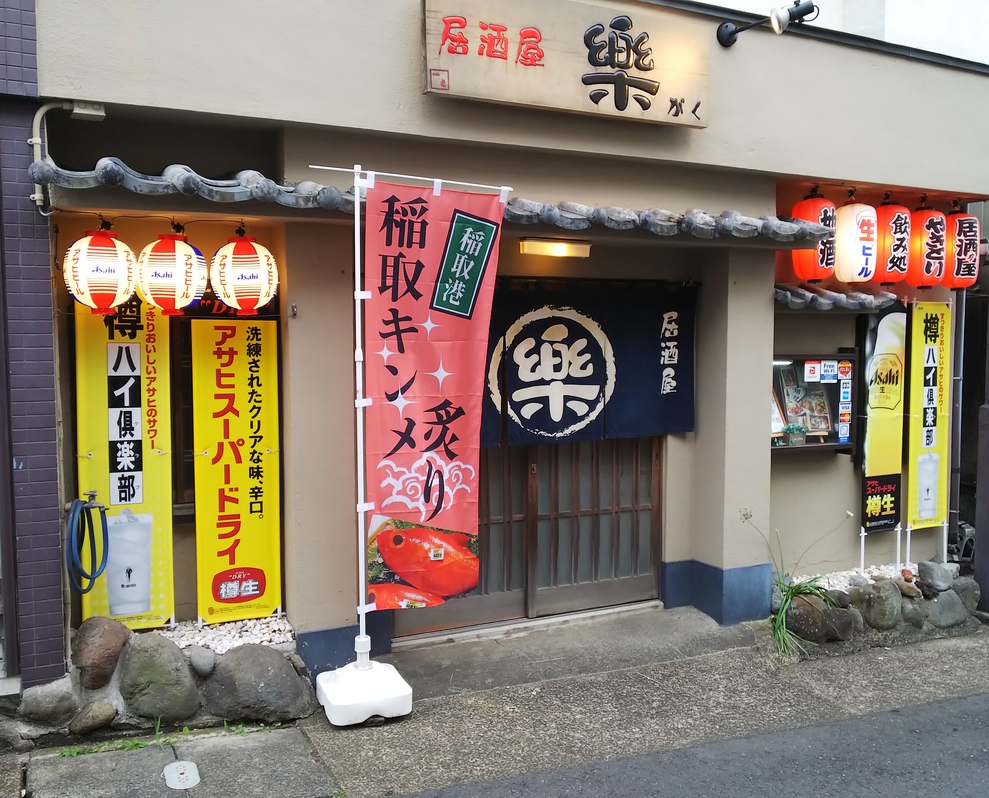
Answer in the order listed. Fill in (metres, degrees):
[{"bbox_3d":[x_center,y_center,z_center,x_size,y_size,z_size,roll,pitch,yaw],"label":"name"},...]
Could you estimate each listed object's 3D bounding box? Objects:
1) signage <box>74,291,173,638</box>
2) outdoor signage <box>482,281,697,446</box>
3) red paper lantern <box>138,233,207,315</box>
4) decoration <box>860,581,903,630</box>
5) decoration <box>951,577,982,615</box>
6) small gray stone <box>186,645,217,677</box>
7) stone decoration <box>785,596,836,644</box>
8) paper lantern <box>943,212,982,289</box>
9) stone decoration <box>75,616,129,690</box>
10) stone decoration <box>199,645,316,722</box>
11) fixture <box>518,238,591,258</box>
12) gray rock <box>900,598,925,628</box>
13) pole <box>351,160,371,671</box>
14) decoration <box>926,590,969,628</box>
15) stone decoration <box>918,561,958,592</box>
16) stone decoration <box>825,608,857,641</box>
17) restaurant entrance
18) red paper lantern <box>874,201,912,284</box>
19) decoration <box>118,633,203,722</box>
[{"bbox_3d":[-1.691,0.259,3.770,0.394,1.596,0.030,-1,4,-22],"label":"signage"},{"bbox_3d":[0.318,-0.199,4.278,1.740,0.830,0.050,-2,3,-23],"label":"outdoor signage"},{"bbox_3d":[-1.402,-0.543,3.603,0.283,0.348,0.283,-1,3,-14],"label":"red paper lantern"},{"bbox_3d":[2.257,1.207,4.835,0.240,0.265,0.220,-2,4,-23],"label":"decoration"},{"bbox_3d":[2.955,1.228,5.196,0.200,0.205,0.210,-2,3,-23],"label":"decoration"},{"bbox_3d":[-1.234,1.103,3.483,0.125,0.130,0.110,-2,4,-23],"label":"small gray stone"},{"bbox_3d":[1.769,1.236,4.625,0.280,0.260,0.220,-2,4,-23],"label":"stone decoration"},{"bbox_3d":[2.889,-0.916,5.122,0.220,0.475,0.220,0,4,1],"label":"paper lantern"},{"bbox_3d":[-1.550,1.003,3.264,0.200,0.275,0.190,-2,4,-23],"label":"stone decoration"},{"bbox_3d":[-1.011,1.217,3.570,0.455,0.247,0.303,-1,4,-22],"label":"stone decoration"},{"bbox_3d":[0.309,-0.766,4.190,0.395,0.090,0.105,-2,3,-23],"label":"fixture"},{"bbox_3d":[2.615,1.340,5.172,0.131,0.157,0.141,-1,4,-22],"label":"gray rock"},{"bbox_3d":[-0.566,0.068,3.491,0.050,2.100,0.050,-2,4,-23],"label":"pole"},{"bbox_3d":[2.711,1.262,4.950,0.215,0.190,0.200,-2,3,-23],"label":"decoration"},{"bbox_3d":[2.775,1.112,5.173,0.220,0.180,0.200,-2,4,-23],"label":"stone decoration"},{"bbox_3d":[2.036,1.326,4.865,0.157,0.162,0.151,-1,4,-22],"label":"stone decoration"},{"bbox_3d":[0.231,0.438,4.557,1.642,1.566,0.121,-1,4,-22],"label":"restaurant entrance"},{"bbox_3d":[2.406,-0.945,5.018,0.235,0.500,0.235,0,3,0],"label":"red paper lantern"},{"bbox_3d":[-1.351,1.112,3.336,0.285,0.285,0.270,-2,3,-23],"label":"decoration"}]

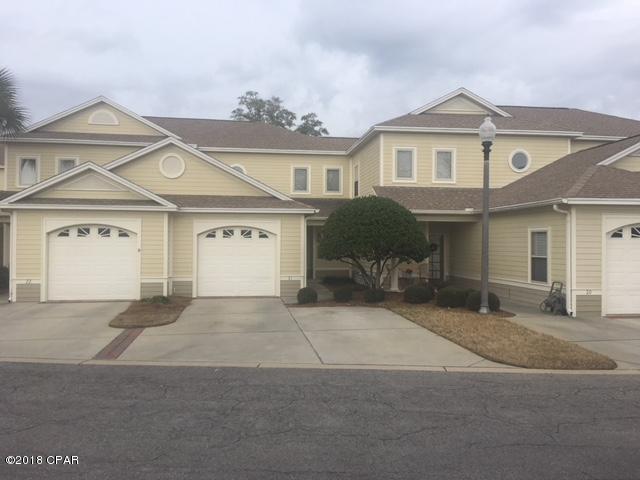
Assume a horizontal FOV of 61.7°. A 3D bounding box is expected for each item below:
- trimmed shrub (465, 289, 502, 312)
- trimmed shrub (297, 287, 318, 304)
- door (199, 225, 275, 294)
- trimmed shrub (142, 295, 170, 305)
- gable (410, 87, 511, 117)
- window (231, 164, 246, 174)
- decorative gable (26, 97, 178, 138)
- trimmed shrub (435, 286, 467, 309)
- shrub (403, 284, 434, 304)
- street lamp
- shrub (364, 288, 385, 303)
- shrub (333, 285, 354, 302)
[{"bbox_3d":[3.894,1.469,12.850,0.860,0.560,0.860,0,0,-8],"label":"trimmed shrub"},{"bbox_3d":[-0.328,1.514,14.716,0.560,0.449,0.560,0,-1,-7],"label":"trimmed shrub"},{"bbox_3d":[-2.526,0.662,16.500,2.420,2.150,0.100,0,-1,-7],"label":"door"},{"bbox_3d":[-4.299,1.565,14.100,0.740,0.260,0.600,0,0,-8],"label":"trimmed shrub"},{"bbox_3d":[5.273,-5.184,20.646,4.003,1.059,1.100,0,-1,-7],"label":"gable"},{"bbox_3d":[-3.262,-2.596,21.250,0.800,0.800,0.120,0,0,-8],"label":"window"},{"bbox_3d":[-7.883,-4.545,19.897,5.450,1.480,0.600,0,0,-8],"label":"decorative gable"},{"bbox_3d":[3.509,1.498,14.196,0.847,0.513,0.800,0,-1,-7],"label":"trimmed shrub"},{"bbox_3d":[2.792,1.521,15.062,0.834,0.475,0.750,0,-1,-7],"label":"shrub"},{"bbox_3d":[3.826,-0.562,12.300,0.400,4.550,0.400,0,0,-8],"label":"street lamp"},{"bbox_3d":[1.489,1.522,14.650,0.560,0.400,0.560,0,0,-8],"label":"shrub"},{"bbox_3d":[0.691,1.528,15.401,0.574,0.443,0.560,0,-1,-7],"label":"shrub"}]

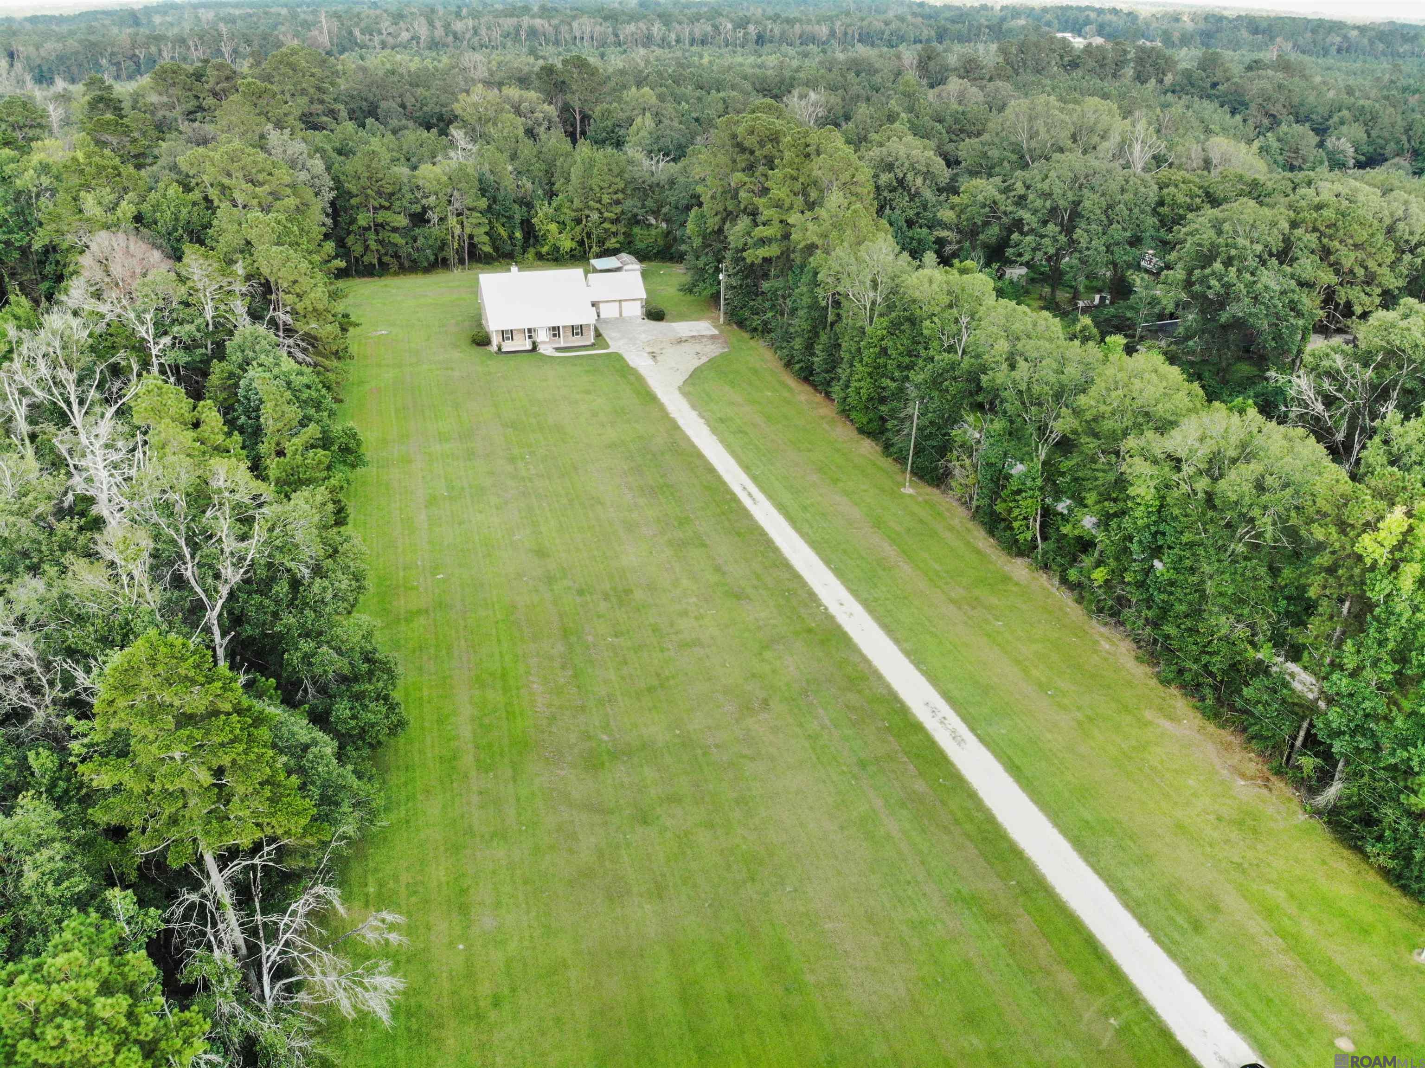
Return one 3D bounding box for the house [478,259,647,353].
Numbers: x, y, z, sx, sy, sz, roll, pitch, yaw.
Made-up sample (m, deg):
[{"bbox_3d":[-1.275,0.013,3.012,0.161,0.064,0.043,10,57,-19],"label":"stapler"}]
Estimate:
[{"bbox_3d":[-19.570,-32.382,133.982,23.031,8.900,18.279,-8,29,-15],"label":"house"}]

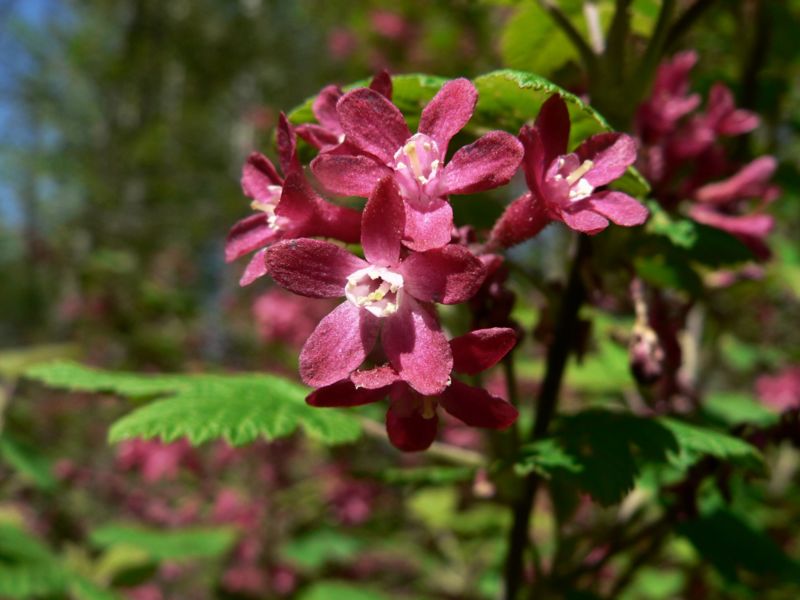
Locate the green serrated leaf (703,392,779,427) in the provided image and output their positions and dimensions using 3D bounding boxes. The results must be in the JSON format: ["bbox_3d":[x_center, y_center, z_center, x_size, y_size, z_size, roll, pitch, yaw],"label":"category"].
[{"bbox_3d":[0.119,0.038,0.290,0.026,0.012,0.025,0,0,0],"label":"green serrated leaf"}]

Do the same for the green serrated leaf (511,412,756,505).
[{"bbox_3d":[0.057,0.038,0.200,0.059,0.022,0.045,0,0,0],"label":"green serrated leaf"}]

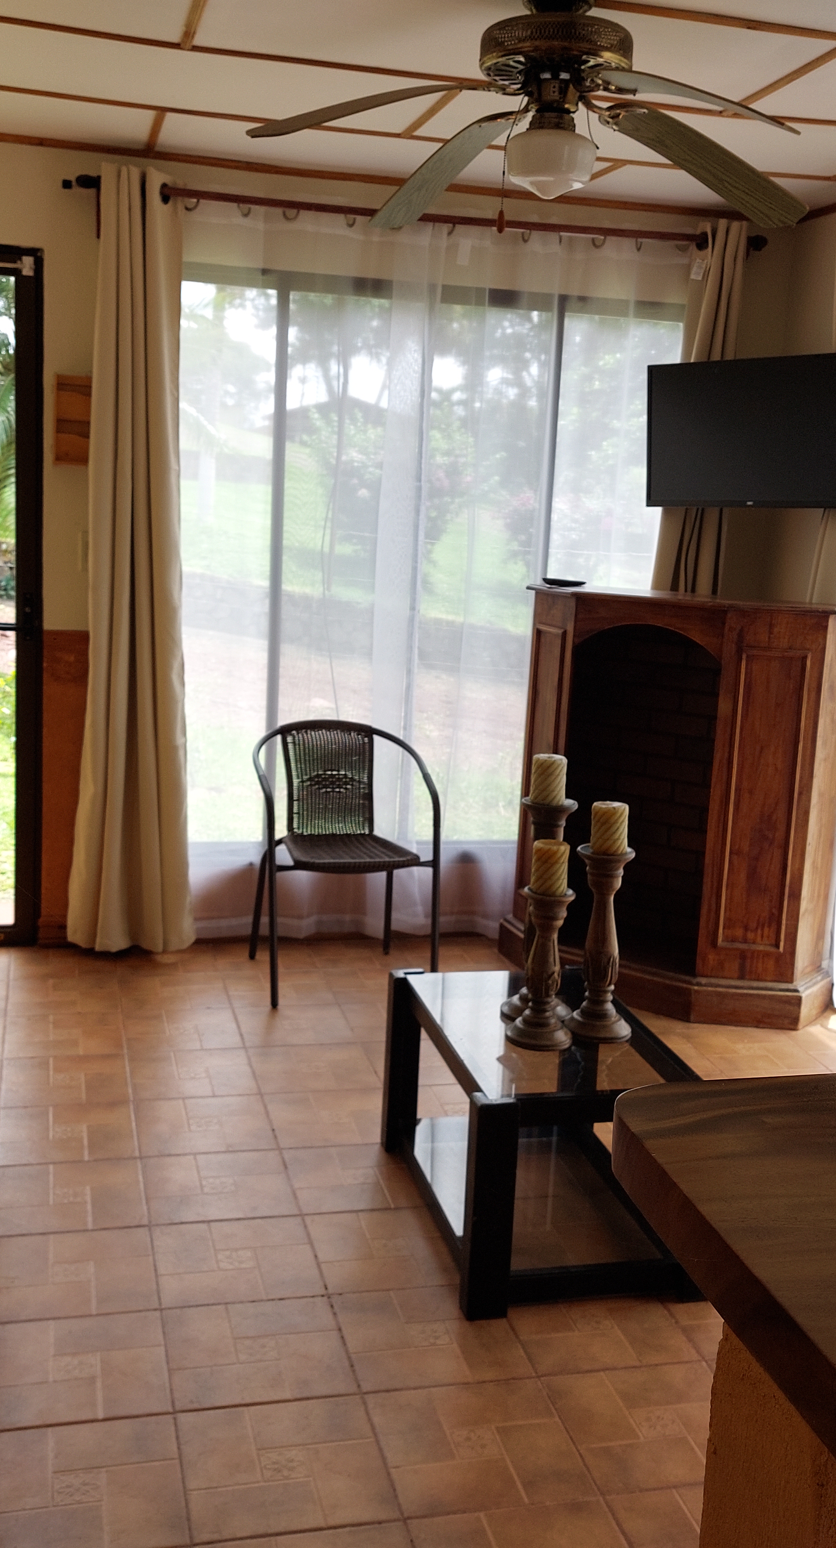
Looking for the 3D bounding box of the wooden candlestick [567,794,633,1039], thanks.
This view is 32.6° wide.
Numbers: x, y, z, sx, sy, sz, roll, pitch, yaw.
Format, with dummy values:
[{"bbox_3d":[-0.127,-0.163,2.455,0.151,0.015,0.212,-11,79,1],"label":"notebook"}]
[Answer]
[{"bbox_3d":[0.373,0.289,2.816,0.132,0.458,0.132,0,11,-14],"label":"wooden candlestick"}]

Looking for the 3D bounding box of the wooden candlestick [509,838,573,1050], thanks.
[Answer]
[{"bbox_3d":[0.248,0.326,2.764,0.129,0.390,0.129,0,11,-14],"label":"wooden candlestick"}]

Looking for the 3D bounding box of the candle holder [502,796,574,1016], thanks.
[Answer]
[{"bbox_3d":[0.259,0.280,2.914,0.147,0.459,0.147,0,11,-14],"label":"candle holder"}]

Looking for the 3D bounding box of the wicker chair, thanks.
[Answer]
[{"bbox_3d":[-0.233,0.253,4.292,0.568,0.761,0.528,0,11,-17],"label":"wicker chair"}]

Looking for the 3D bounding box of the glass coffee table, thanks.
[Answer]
[{"bbox_3d":[0.246,0.713,2.933,0.480,0.412,0.727,0,11,-14],"label":"glass coffee table"}]

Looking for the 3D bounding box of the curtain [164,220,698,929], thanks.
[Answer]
[{"bbox_3d":[0.025,-0.568,4.561,1.706,2.256,0.106,0,11,-14],"label":"curtain"}]

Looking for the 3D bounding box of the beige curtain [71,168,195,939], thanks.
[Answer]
[{"bbox_3d":[-0.844,-0.589,4.318,0.396,2.325,0.151,0,11,-14],"label":"beige curtain"}]

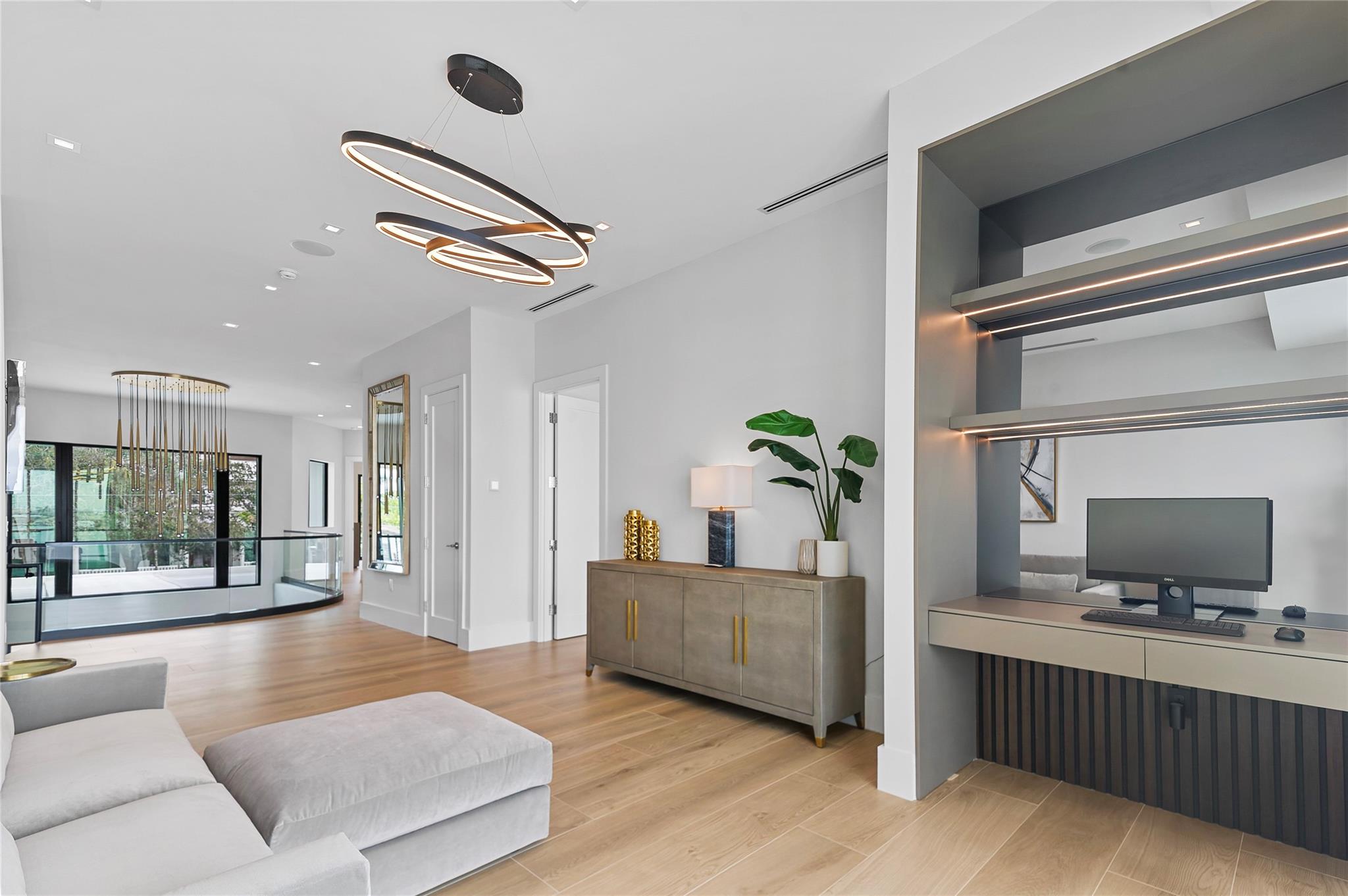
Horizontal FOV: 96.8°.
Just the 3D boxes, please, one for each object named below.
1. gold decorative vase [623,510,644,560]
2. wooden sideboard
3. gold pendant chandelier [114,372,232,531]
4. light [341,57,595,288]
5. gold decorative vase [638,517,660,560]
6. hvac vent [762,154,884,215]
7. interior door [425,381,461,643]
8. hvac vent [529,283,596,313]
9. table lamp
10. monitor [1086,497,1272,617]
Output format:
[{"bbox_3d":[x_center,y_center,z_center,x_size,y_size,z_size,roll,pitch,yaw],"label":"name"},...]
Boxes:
[{"bbox_3d":[-0.308,0.659,4.550,0.160,0.385,0.160,0,-3,0],"label":"gold decorative vase"},{"bbox_3d":[0.220,1.229,3.971,0.440,0.866,1.990,3,-4,-44],"label":"wooden sideboard"},{"bbox_3d":[-7.105,0.141,8.450,1.260,2.190,1.220,3,-4,-44],"label":"gold pendant chandelier"},{"bbox_3d":[-0.788,-1.172,2.536,1.100,0.790,0.420,3,-4,-44],"label":"light"},{"bbox_3d":[-0.178,0.685,4.460,0.165,0.310,0.165,0,-3,0],"label":"gold decorative vase"},{"bbox_3d":[0.912,-1.487,3.303,0.100,0.030,1.050,3,-4,-44],"label":"hvac vent"},{"bbox_3d":[-2.183,0.637,5.702,0.045,2.390,0.620,3,-4,-44],"label":"interior door"},{"bbox_3d":[-0.985,-1.290,5.198,0.100,0.030,0.974,3,-4,-44],"label":"hvac vent"},{"bbox_3d":[0.319,0.455,3.980,0.210,0.670,0.370,3,-4,-44],"label":"table lamp"},{"bbox_3d":[1.925,0.433,2.325,0.540,0.465,0.180,-3,-4,44],"label":"monitor"}]

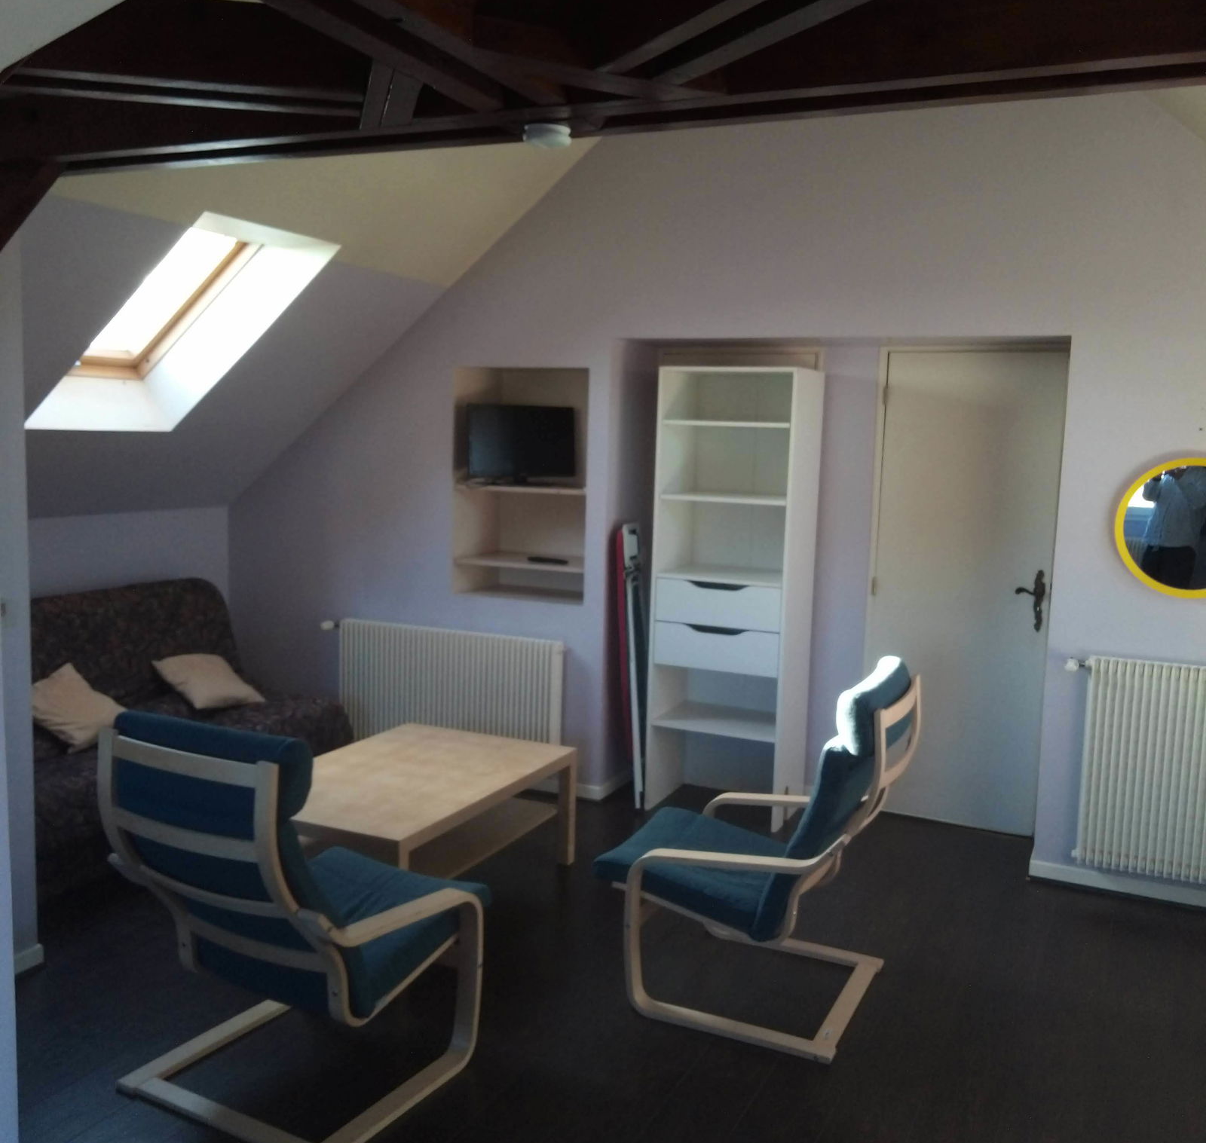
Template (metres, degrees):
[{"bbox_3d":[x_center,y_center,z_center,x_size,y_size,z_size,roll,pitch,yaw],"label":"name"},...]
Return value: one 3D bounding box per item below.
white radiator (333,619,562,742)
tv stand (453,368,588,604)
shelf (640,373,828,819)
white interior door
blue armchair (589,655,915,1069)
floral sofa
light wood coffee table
[{"bbox_3d":[-0.708,0.564,5.964,1.110,0.590,0.115,5,9,24],"label":"white radiator"},{"bbox_3d":[-0.290,-0.410,5.984,0.661,1.026,0.410,5,9,24],"label":"tv stand"},{"bbox_3d":[0.571,0.095,5.640,0.586,1.921,0.408,5,9,26],"label":"shelf"},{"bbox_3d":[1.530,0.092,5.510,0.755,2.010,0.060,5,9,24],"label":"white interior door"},{"bbox_3d":[0.468,0.783,3.932,0.830,1.020,0.680,5,9,23],"label":"blue armchair"},{"bbox_3d":[-1.917,0.582,5.314,0.930,0.920,1.910,5,9,24],"label":"floral sofa"},{"bbox_3d":[-0.713,0.942,4.659,0.779,0.447,1.189,5,9,25],"label":"light wood coffee table"}]

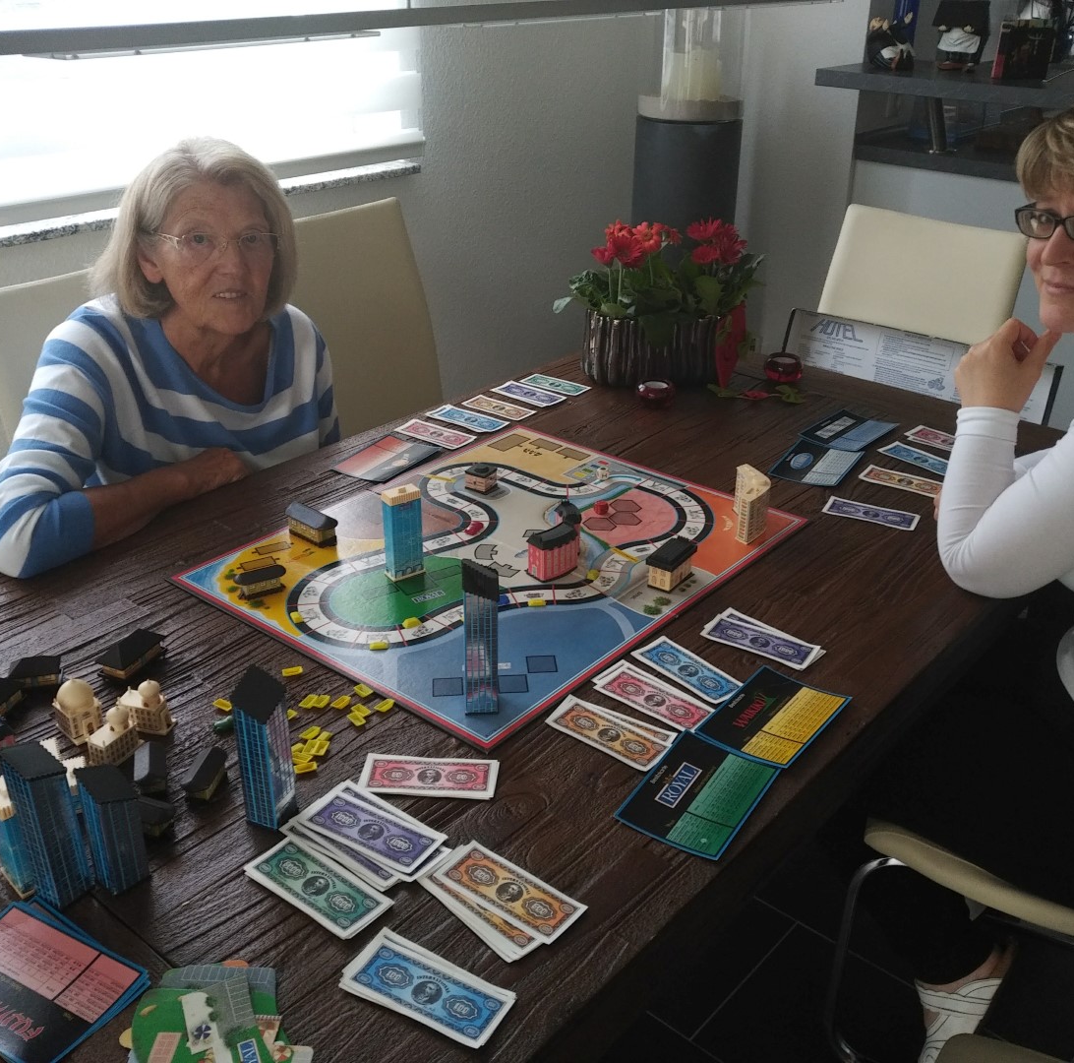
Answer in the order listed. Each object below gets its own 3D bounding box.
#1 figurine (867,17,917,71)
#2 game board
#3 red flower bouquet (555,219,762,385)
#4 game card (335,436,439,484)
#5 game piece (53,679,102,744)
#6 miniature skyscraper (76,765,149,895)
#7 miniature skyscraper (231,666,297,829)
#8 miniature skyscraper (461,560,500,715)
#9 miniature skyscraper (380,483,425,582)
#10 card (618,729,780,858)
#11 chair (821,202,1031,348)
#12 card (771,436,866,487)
[{"bbox_3d":[1.015,-1.399,3.170,0.130,0.145,0.110,5,27,8],"label":"figurine"},{"bbox_3d":[-0.034,0.020,1.326,0.472,0.005,0.601,22,34,35],"label":"game board"},{"bbox_3d":[0.204,-0.387,1.838,0.330,0.250,0.220,8,28,13],"label":"red flower bouquet"},{"bbox_3d":[-0.207,-0.104,1.550,0.092,0.004,0.137,14,30,24],"label":"game card"},{"bbox_3d":[-0.423,0.157,1.021,0.042,0.058,0.035,25,35,39],"label":"game piece"},{"bbox_3d":[-0.315,0.217,0.821,0.030,0.103,0.030,23,35,36],"label":"miniature skyscraper"},{"bbox_3d":[-0.215,0.173,0.877,0.029,0.132,0.029,12,30,21],"label":"miniature skyscraper"},{"bbox_3d":[-0.052,0.100,1.031,0.030,0.149,0.030,-2,27,-5],"label":"miniature skyscraper"},{"bbox_3d":[-0.153,0.001,1.271,0.042,0.106,0.026,-16,31,-29],"label":"miniature skyscraper"},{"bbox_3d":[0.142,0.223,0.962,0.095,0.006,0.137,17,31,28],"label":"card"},{"bbox_3d":[0.639,-0.161,2.327,0.430,0.930,0.580,22,34,35],"label":"chair"},{"bbox_3d":[0.397,-0.100,1.559,0.092,0.004,0.137,16,31,26],"label":"card"}]

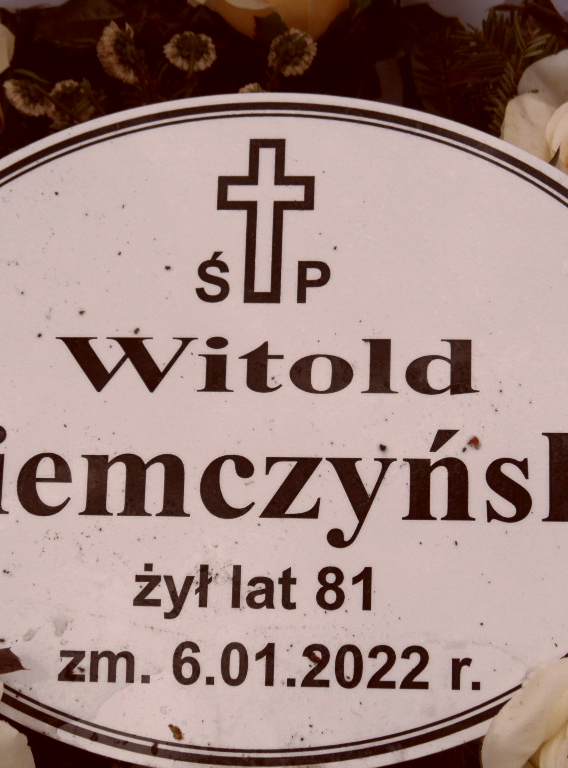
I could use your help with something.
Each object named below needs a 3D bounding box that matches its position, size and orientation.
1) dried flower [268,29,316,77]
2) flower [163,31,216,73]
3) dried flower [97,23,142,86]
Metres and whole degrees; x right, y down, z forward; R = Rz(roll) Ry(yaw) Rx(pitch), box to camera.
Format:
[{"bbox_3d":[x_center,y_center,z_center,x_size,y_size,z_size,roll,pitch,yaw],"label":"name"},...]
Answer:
[{"bbox_3d":[0.003,-0.120,0.645,0.018,0.018,0.013,4,18,11],"label":"dried flower"},{"bbox_3d":[-0.034,-0.121,0.645,0.019,0.019,0.013,0,37,0],"label":"flower"},{"bbox_3d":[-0.060,-0.120,0.645,0.013,0.022,0.022,-14,83,31],"label":"dried flower"}]

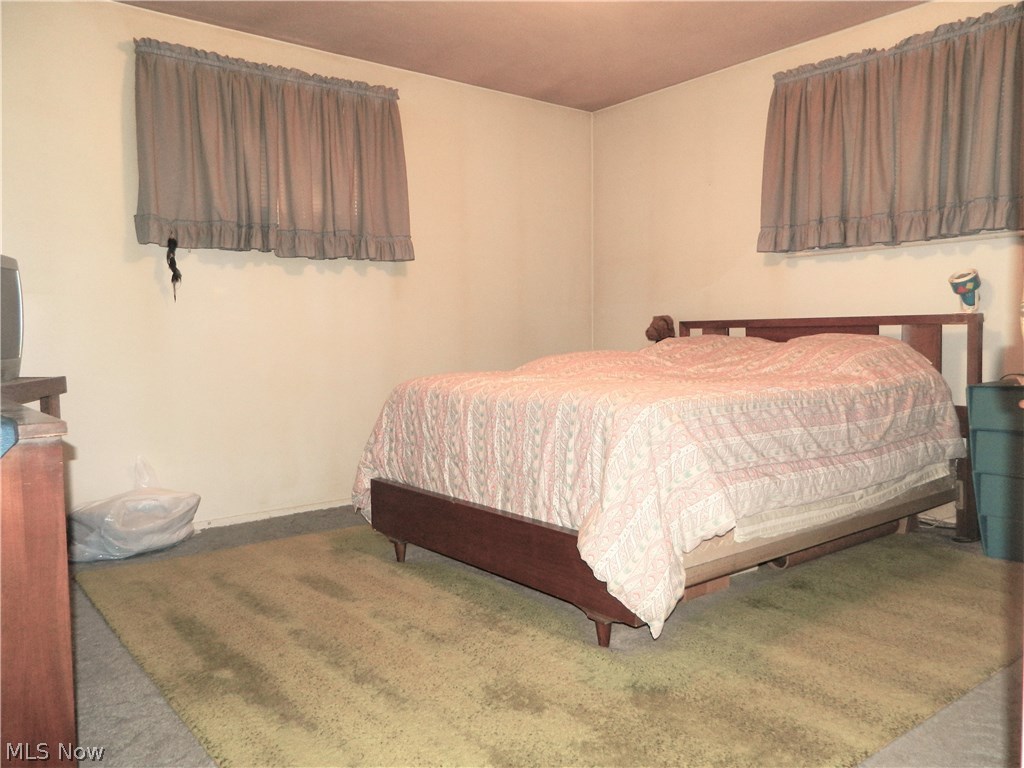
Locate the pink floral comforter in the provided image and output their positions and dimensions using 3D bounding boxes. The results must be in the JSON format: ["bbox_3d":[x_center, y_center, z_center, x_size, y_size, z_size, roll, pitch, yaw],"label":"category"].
[{"bbox_3d":[0.593,0.186,3.224,2.030,0.780,1.840,-4,5,-39],"label":"pink floral comforter"}]

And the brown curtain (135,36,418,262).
[{"bbox_3d":[-1.120,-1.135,3.753,1.440,0.930,0.100,-4,5,-39],"label":"brown curtain"}]

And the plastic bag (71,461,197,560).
[{"bbox_3d":[-1.673,0.556,3.276,0.600,0.360,0.290,-4,5,-39],"label":"plastic bag"}]

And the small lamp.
[{"bbox_3d":[1.963,-0.404,3.200,0.145,0.195,0.120,-4,5,-39],"label":"small lamp"}]

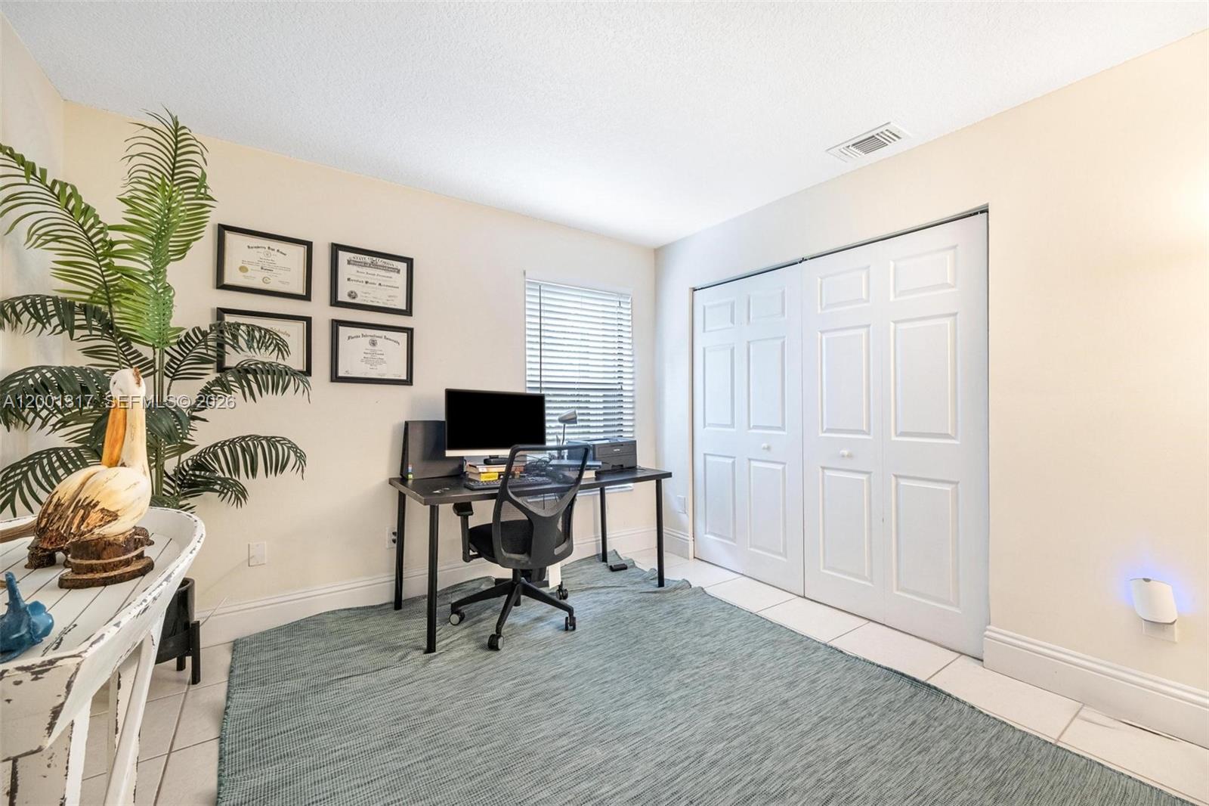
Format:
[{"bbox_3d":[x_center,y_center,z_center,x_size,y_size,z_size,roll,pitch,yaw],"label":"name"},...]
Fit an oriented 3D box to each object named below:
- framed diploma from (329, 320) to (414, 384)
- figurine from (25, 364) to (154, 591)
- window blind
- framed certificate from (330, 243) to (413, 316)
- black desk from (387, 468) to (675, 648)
[{"bbox_3d":[-1.290,-0.274,2.632,0.418,0.336,0.022,0,0,-35],"label":"framed diploma"},{"bbox_3d":[-0.980,0.131,0.906,0.130,0.405,0.190,0,0,7],"label":"figurine"},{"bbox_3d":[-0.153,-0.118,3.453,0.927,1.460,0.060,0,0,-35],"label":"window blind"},{"bbox_3d":[-1.291,-0.680,2.634,0.417,0.338,0.022,0,0,-35],"label":"framed certificate"},{"bbox_3d":[-0.403,0.798,2.831,1.500,0.730,0.750,0,0,-35],"label":"black desk"}]

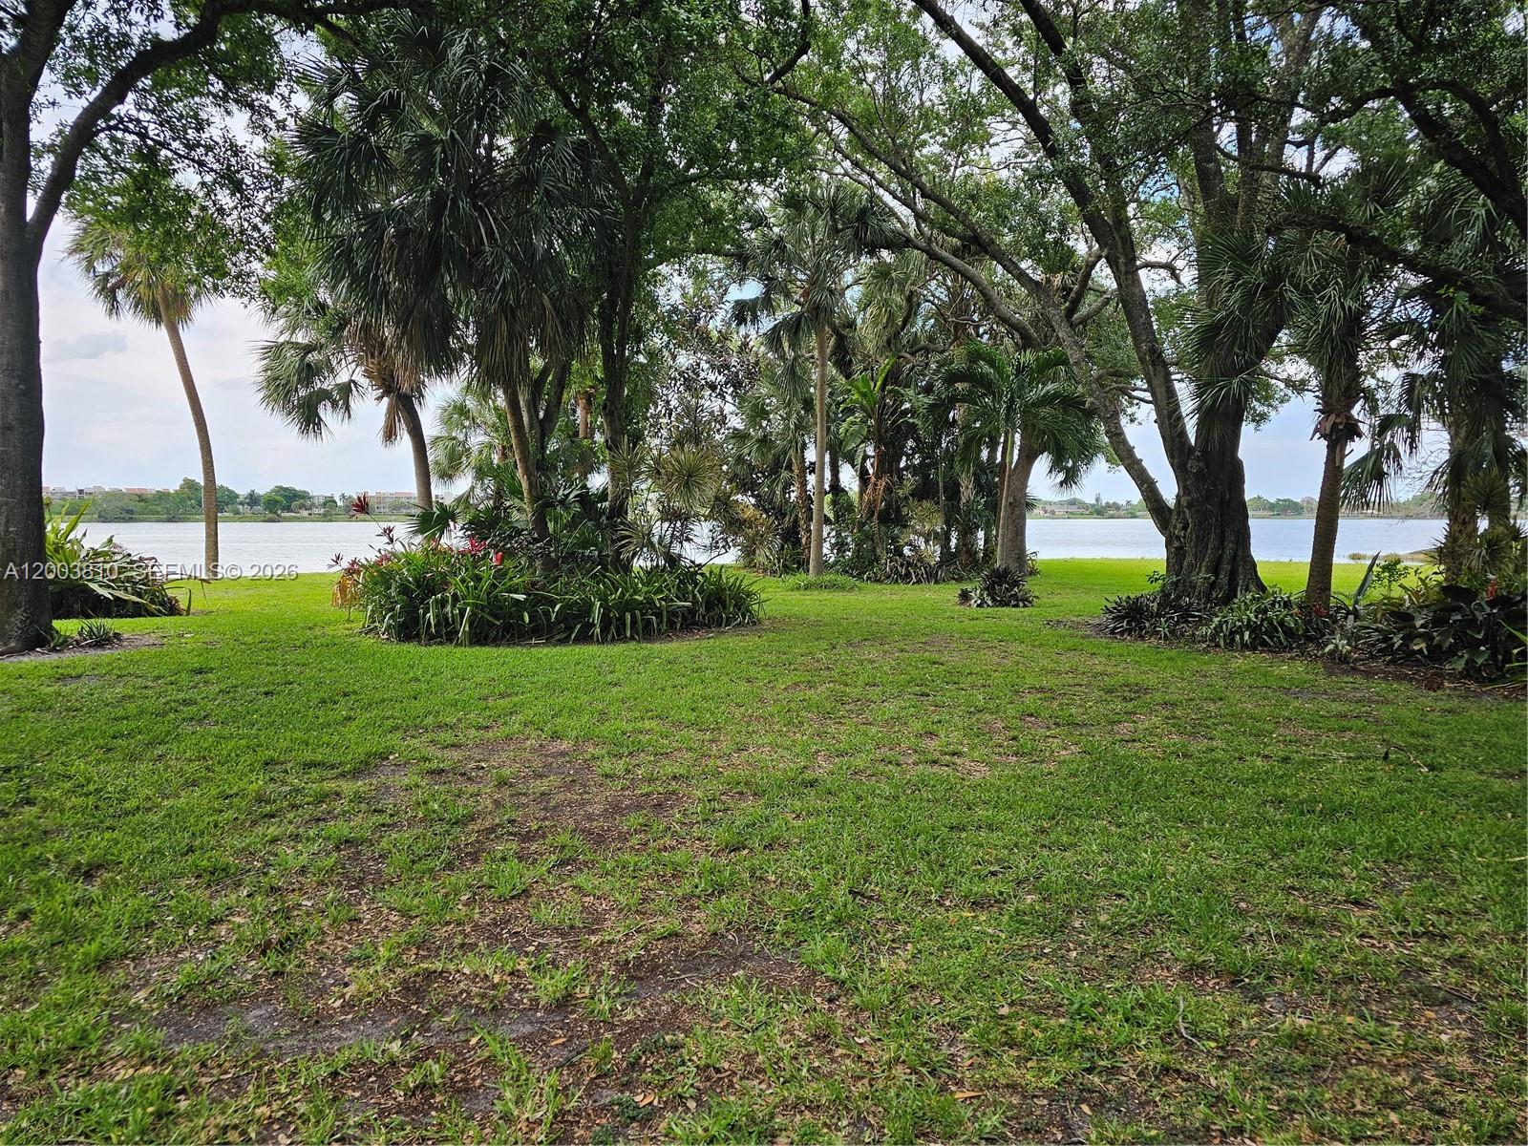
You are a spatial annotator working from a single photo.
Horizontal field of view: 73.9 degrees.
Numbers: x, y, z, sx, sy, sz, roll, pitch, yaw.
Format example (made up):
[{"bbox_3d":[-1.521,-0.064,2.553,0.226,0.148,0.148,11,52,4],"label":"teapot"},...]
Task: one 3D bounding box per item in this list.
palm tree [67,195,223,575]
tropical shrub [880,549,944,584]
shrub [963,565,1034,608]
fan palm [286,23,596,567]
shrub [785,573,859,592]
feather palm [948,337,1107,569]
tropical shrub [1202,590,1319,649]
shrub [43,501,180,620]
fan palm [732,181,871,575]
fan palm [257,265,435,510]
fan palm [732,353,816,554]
[{"bbox_3d":[-15.409,-4.666,25.300,3.960,9.780,3.700,0,3,0],"label":"palm tree"},{"bbox_3d":[3.514,-0.144,24.200,1.540,0.760,1.200,0,3,0],"label":"tropical shrub"},{"bbox_3d":[4.205,0.233,18.200,1.280,0.700,1.150,0,3,0],"label":"shrub"},{"bbox_3d":[-4.879,-3.906,15.600,4.750,9.320,4.500,0,3,0],"label":"fan palm"},{"bbox_3d":[1.245,0.191,22.300,1.630,0.330,1.400,0,3,0],"label":"shrub"},{"bbox_3d":[4.968,-1.993,19.700,2.960,4.970,3.000,0,3,0],"label":"feather palm"},{"bbox_3d":[6.143,0.561,12.500,1.480,0.700,1.200,0,3,0],"label":"tropical shrub"},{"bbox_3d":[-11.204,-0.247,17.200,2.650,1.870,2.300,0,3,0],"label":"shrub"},{"bbox_3d":[0.953,-4.381,23.500,3.370,9.320,3.300,0,3,0],"label":"fan palm"},{"bbox_3d":[-7.276,-2.576,18.500,3.920,6.340,3.800,0,3,0],"label":"fan palm"},{"bbox_3d":[0.433,-2.774,26.300,2.570,5.790,2.600,0,3,0],"label":"fan palm"}]

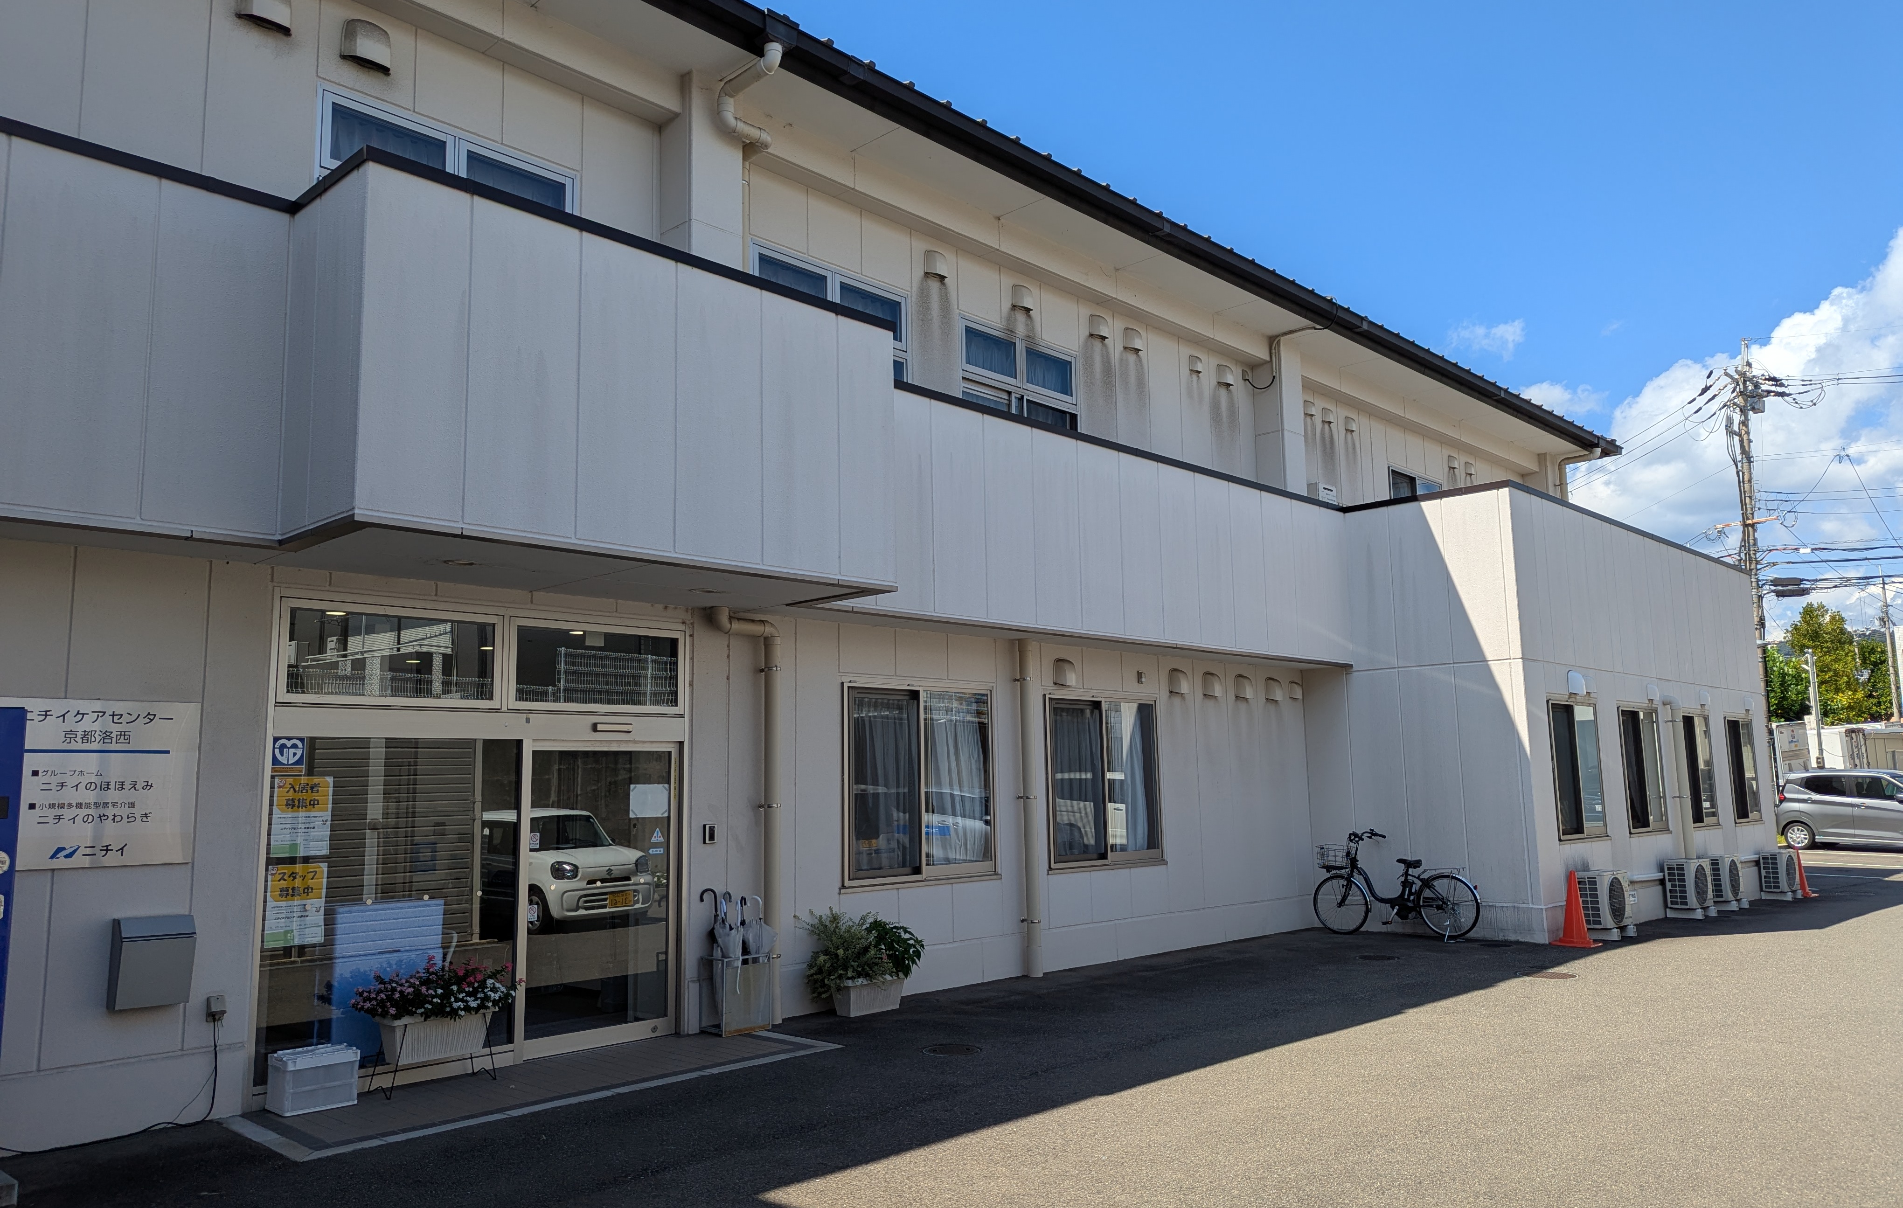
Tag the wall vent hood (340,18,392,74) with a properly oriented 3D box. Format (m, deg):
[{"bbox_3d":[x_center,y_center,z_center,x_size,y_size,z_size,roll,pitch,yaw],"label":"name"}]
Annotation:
[{"bbox_3d":[-3.634,-3.512,8.264,0.110,0.279,0.311,-8,-10,43],"label":"wall vent hood"}]

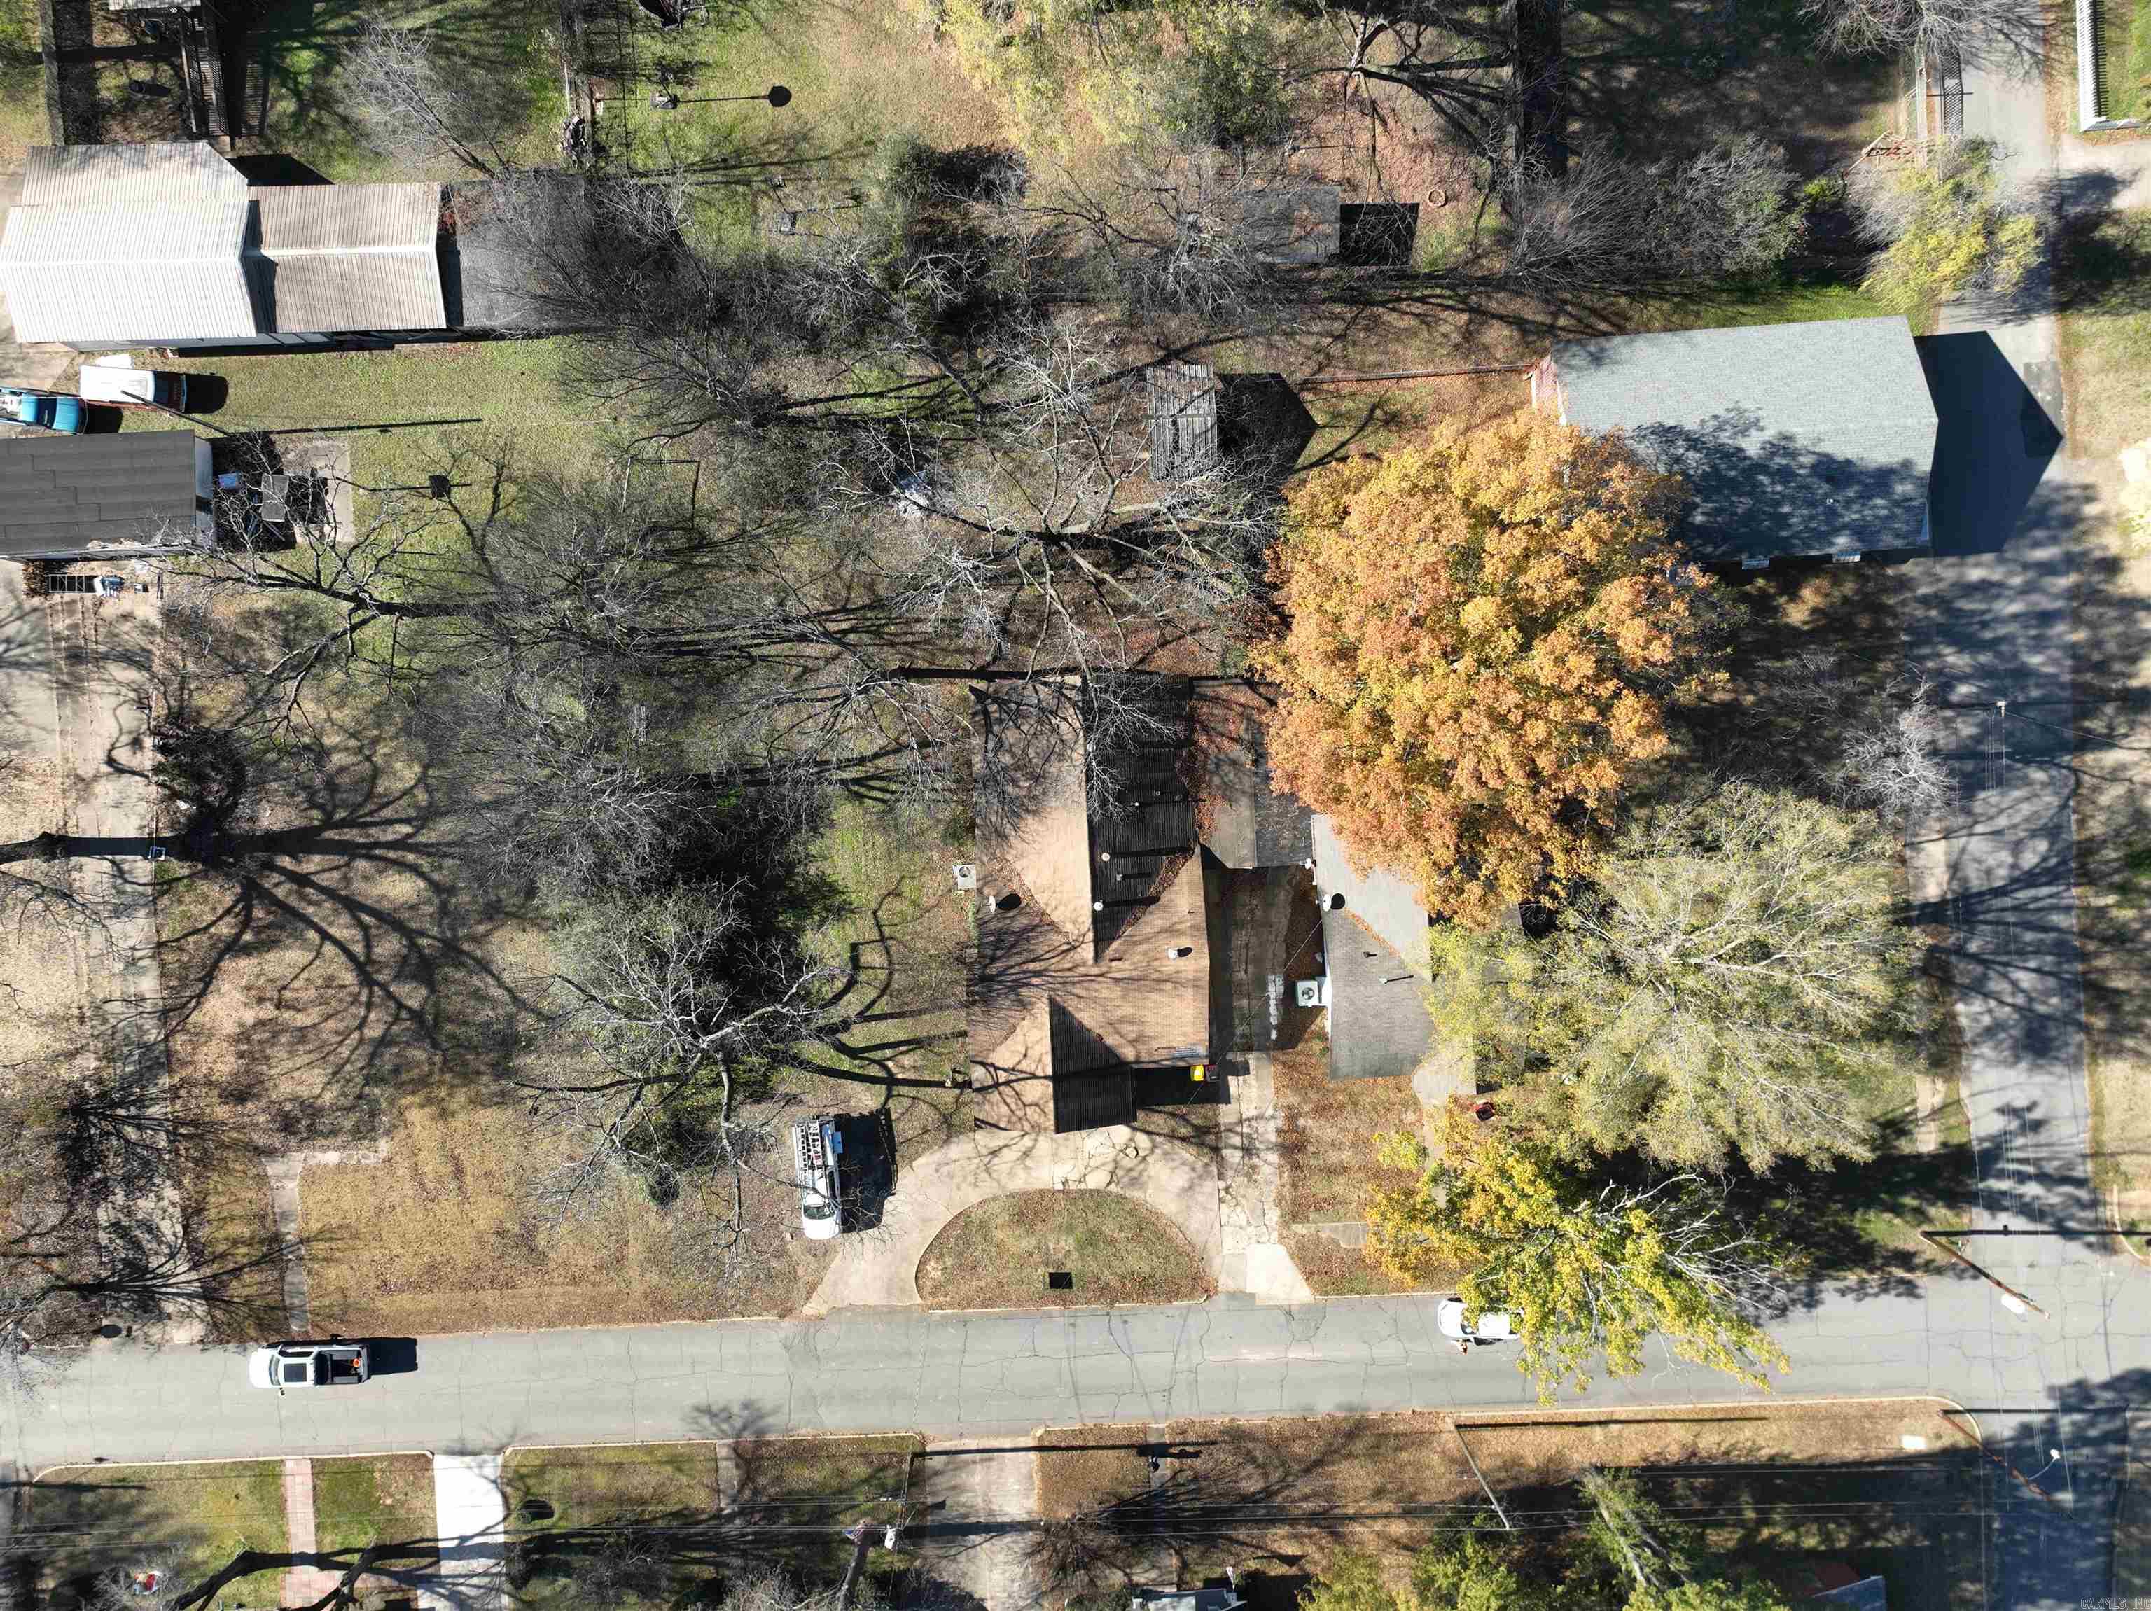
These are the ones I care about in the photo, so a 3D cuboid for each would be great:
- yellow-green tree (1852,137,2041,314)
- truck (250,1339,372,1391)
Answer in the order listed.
[{"bbox_3d":[38.788,-25.784,66.585,7.200,6.200,7.200,-2,92,0],"label":"yellow-green tree"},{"bbox_3d":[-36.178,26.517,70.510,5.800,1.920,2.050,-2,92,0],"label":"truck"}]

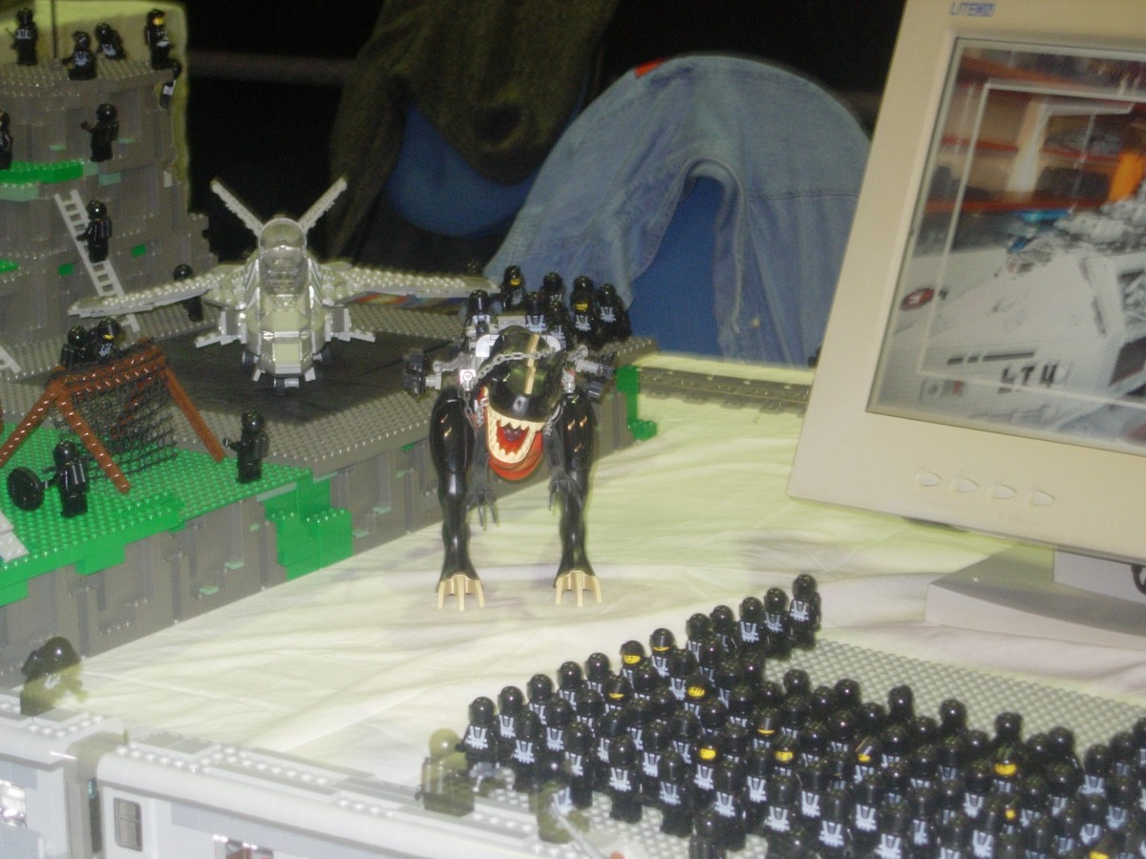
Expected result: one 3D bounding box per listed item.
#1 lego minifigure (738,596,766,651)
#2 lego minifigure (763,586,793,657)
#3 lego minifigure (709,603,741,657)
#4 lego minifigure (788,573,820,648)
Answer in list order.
[{"bbox_3d":[0.101,0.114,2.108,0.024,0.042,0.014,10,18,38],"label":"lego minifigure"},{"bbox_3d":[0.116,0.110,2.125,0.024,0.042,0.014,10,18,38],"label":"lego minifigure"},{"bbox_3d":[0.084,0.118,2.095,0.024,0.042,0.014,10,18,38],"label":"lego minifigure"},{"bbox_3d":[0.133,0.104,2.146,0.024,0.042,0.014,10,18,38],"label":"lego minifigure"}]

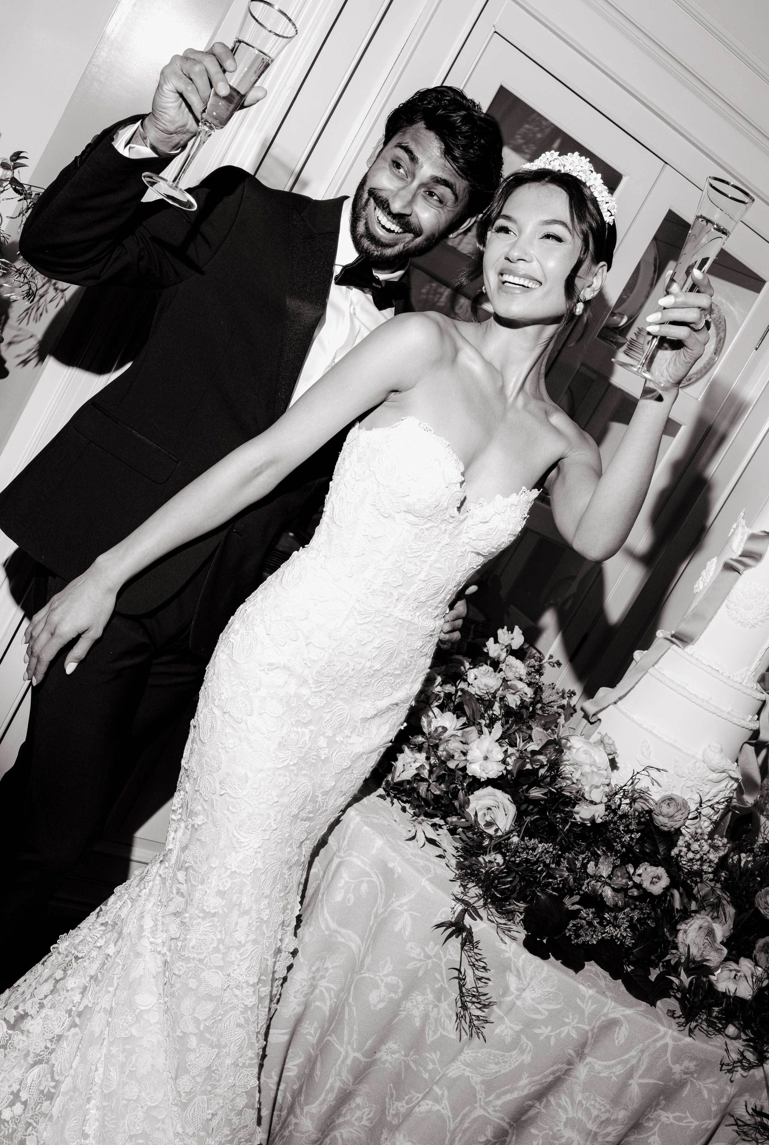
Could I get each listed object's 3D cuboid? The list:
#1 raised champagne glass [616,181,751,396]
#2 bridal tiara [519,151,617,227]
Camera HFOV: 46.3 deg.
[{"bbox_3d":[0.360,-0.347,1.080,0.070,0.234,0.070,25,13,0],"label":"raised champagne glass"},{"bbox_3d":[0.234,-0.509,1.196,0.163,0.098,0.070,16,3,24],"label":"bridal tiara"}]

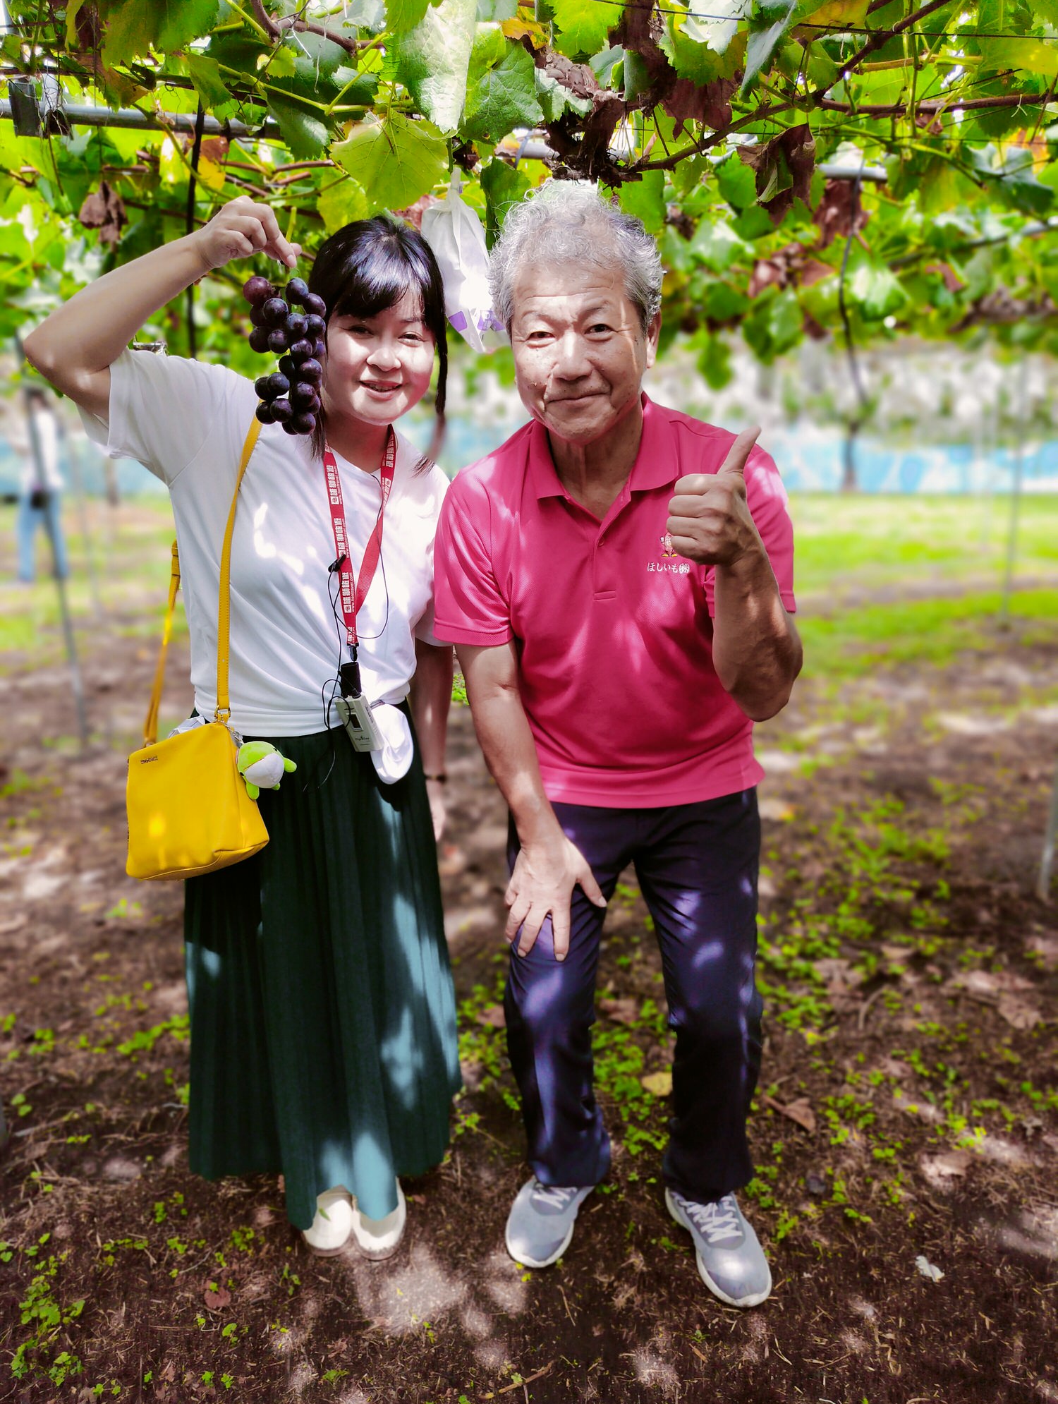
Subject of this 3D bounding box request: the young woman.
[{"bbox_3d":[-0.362,0.127,1.481,0.540,1.580,0.450,-5,16,-13],"label":"young woman"}]

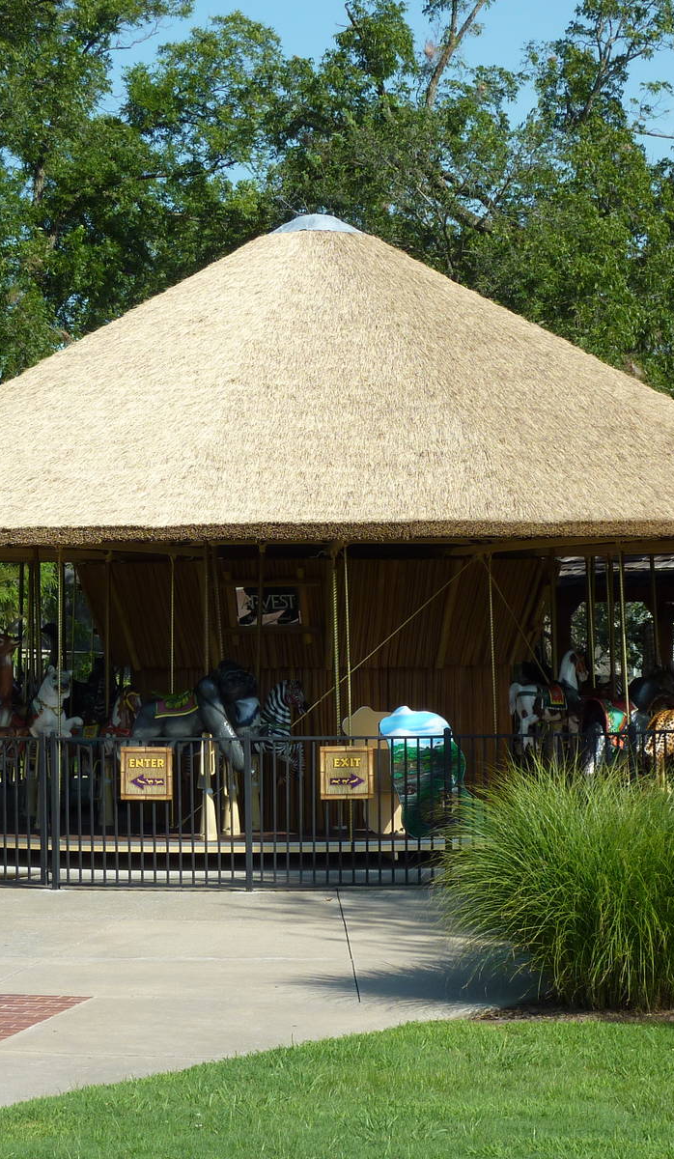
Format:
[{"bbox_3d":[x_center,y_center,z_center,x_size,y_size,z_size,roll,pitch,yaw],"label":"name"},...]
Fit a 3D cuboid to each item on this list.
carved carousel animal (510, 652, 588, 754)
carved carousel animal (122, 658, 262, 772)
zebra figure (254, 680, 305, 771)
[{"bbox_3d":[2.100,1.242,26.186,0.370,1.060,1.080,-1,-1,41],"label":"carved carousel animal"},{"bbox_3d":[-1.297,1.232,23.686,1.120,1.030,0.600,-1,-1,13],"label":"carved carousel animal"},{"bbox_3d":[-0.866,1.391,24.384,1.150,0.950,0.380,-1,-1,10],"label":"zebra figure"}]

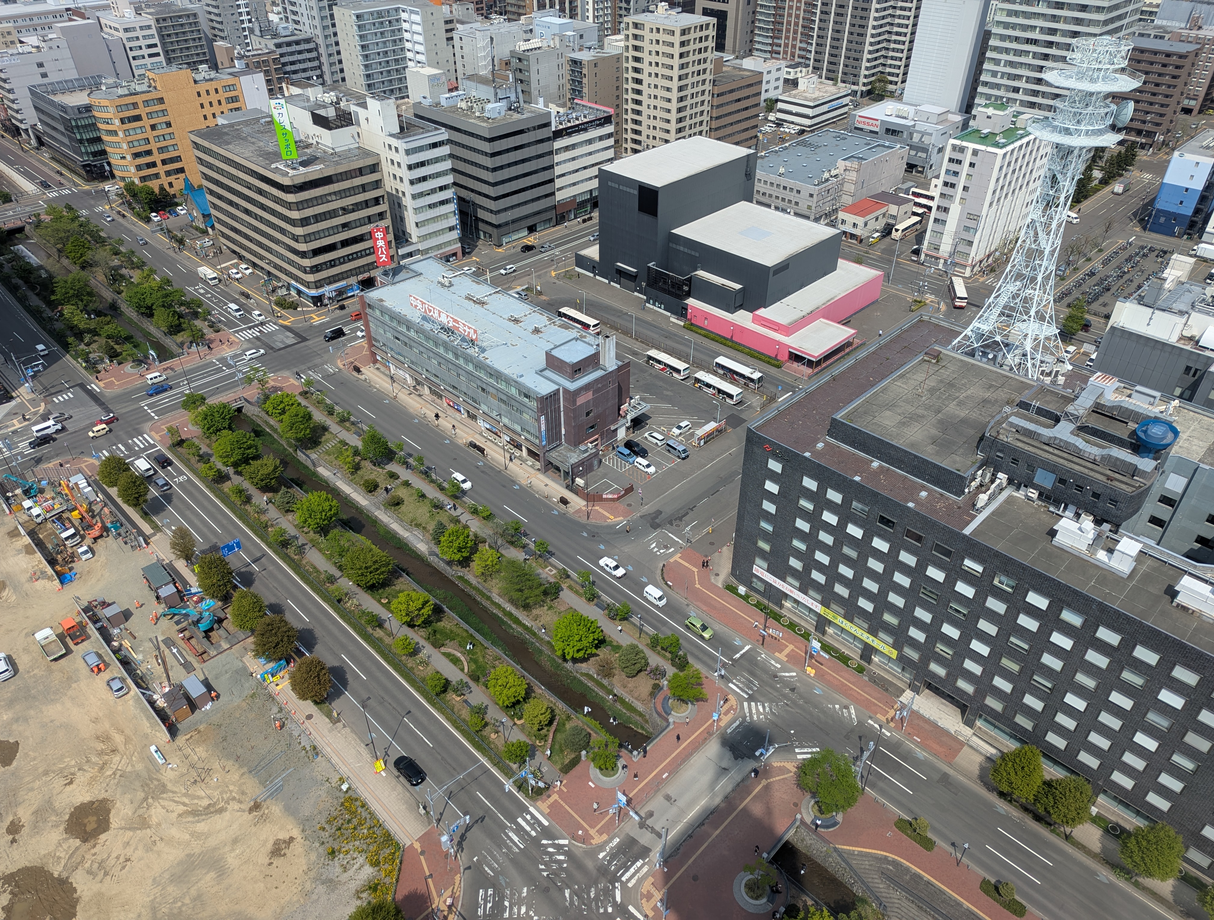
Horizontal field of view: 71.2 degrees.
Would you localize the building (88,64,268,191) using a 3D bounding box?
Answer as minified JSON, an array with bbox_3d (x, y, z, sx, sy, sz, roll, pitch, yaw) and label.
[{"bbox_3d":[-133.360,-104.970,270.620,50.000,33.300,16.000,-30,45,-34],"label":"building"}]

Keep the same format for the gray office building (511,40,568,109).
[{"bbox_3d":[-23.759,-134.712,308.446,18.700,31.000,10.300,-31,46,-34],"label":"gray office building"}]

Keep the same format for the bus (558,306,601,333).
[{"bbox_3d":[-6.227,-31.099,191.967,2.500,3.200,10.800,-31,46,-34],"label":"bus"}]

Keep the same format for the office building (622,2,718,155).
[{"bbox_3d":[19.940,-119.120,273.070,21.400,48.500,18.900,30,46,34],"label":"office building"}]

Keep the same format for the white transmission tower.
[{"bbox_3d":[58.889,-31.594,113.556,14.200,44.500,14.200,-31,46,-34],"label":"white transmission tower"}]

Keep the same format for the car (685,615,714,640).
[{"bbox_3d":[12.984,23.424,119.704,1.680,1.500,4.000,-31,46,-34],"label":"car"}]

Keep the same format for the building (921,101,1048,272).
[{"bbox_3d":[99.420,-71.150,218.950,12.800,36.300,34.700,30,46,34],"label":"building"}]

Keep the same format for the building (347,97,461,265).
[{"bbox_3d":[-50.470,-71.160,215.870,21.600,40.000,13.500,30,46,34],"label":"building"}]

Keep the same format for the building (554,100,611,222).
[{"bbox_3d":[-12.940,-88.530,251.820,23.500,27.700,19.000,-30,45,-34],"label":"building"}]

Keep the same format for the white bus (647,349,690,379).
[{"bbox_3d":[12.880,-20.110,178.790,2.480,3.000,10.400,-30,45,-34],"label":"white bus"}]

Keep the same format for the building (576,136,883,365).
[{"bbox_3d":[30.912,-52.329,199.049,41.000,28.300,74.700,-31,46,-34],"label":"building"}]

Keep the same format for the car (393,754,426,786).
[{"bbox_3d":[-23.784,36.995,101.794,1.800,1.600,4.500,-31,46,-34],"label":"car"}]

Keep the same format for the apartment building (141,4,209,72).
[{"bbox_3d":[-178.950,-168.330,356.220,17.000,35.200,18.000,-30,45,-34],"label":"apartment building"}]

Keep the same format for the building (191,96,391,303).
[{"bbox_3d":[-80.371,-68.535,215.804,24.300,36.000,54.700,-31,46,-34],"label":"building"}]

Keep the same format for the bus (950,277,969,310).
[{"bbox_3d":[84.910,-40.400,205.230,2.500,3.400,11.600,7,37,9],"label":"bus"}]

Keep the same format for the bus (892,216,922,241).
[{"bbox_3d":[84.770,-65.250,239.700,2.490,3.400,11.900,28,45,33],"label":"bus"}]

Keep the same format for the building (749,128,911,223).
[{"bbox_3d":[67.260,-89.770,264.420,31.200,11.800,52.000,30,46,34],"label":"building"}]

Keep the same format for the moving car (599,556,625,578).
[{"bbox_3d":[0.840,16.450,130.050,1.710,1.500,4.550,-30,45,-34],"label":"moving car"}]

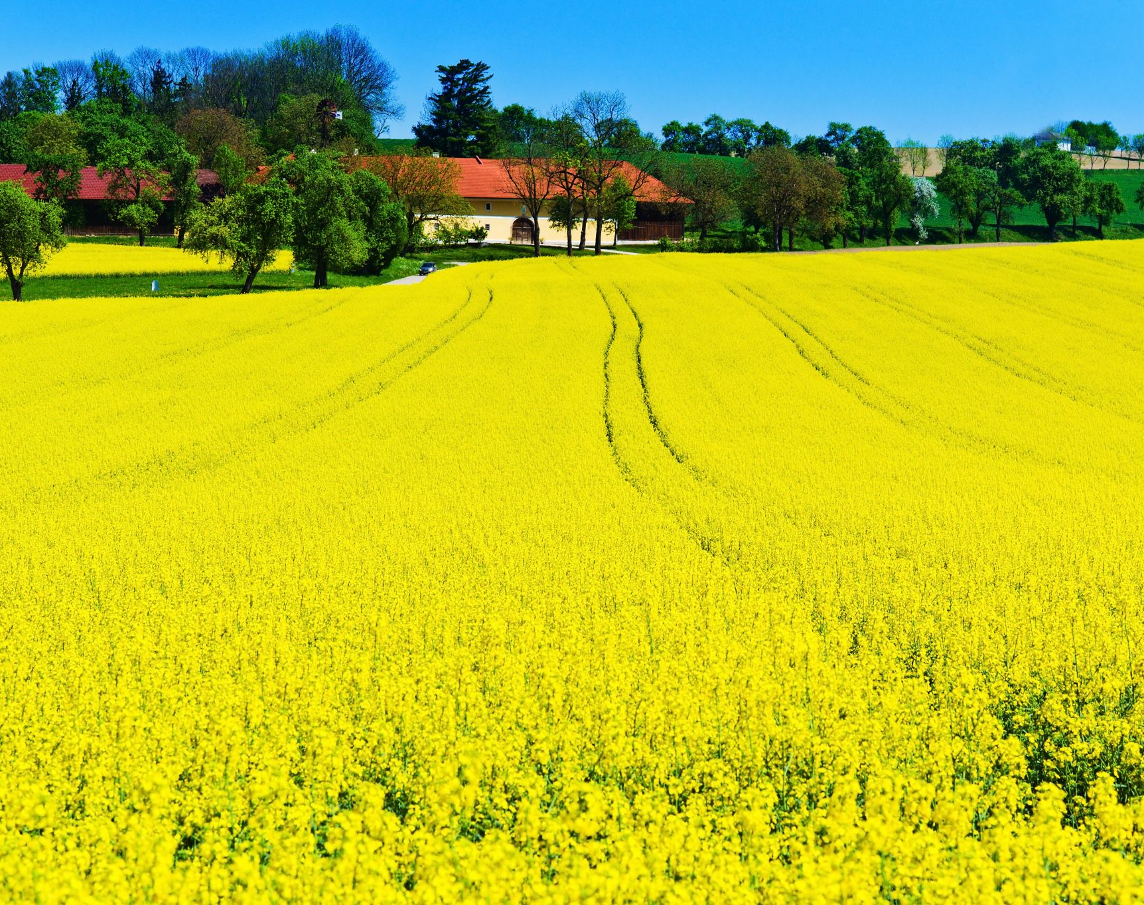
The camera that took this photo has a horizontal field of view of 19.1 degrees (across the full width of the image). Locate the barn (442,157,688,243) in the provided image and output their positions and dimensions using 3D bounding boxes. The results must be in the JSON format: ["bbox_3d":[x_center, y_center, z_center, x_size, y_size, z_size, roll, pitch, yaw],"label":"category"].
[{"bbox_3d":[-2.210,-34.300,472.000,35.300,11.700,13.000,0,1,-15],"label":"barn"}]

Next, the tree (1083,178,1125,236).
[{"bbox_3d":[67.900,-31.040,433.000,5.010,7.000,5.010,0,1,9],"label":"tree"}]

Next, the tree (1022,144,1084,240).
[{"bbox_3d":[61.550,-33.320,435.000,7.670,11.730,7.670,0,1,8],"label":"tree"}]

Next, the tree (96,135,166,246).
[{"bbox_3d":[-58.210,-34.500,448.000,9.050,14.050,9.050,0,1,-7],"label":"tree"}]

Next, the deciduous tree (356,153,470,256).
[{"bbox_3d":[-20.130,-31.050,425.000,13.810,11.610,13.810,0,1,-3],"label":"deciduous tree"}]

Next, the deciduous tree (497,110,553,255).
[{"bbox_3d":[-5.680,-32.320,408.000,6.520,17.010,6.520,0,1,-1],"label":"deciduous tree"}]

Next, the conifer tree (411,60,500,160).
[{"bbox_3d":[-17.390,-46.200,508.000,12.770,23.870,12.770,0,1,-2],"label":"conifer tree"}]

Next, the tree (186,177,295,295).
[{"bbox_3d":[-33.820,-21.950,345.000,10.960,11.040,10.960,0,1,-6],"label":"tree"}]

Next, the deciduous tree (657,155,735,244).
[{"bbox_3d":[16.720,-33.710,455.000,10.070,11.340,10.070,0,1,2],"label":"deciduous tree"}]

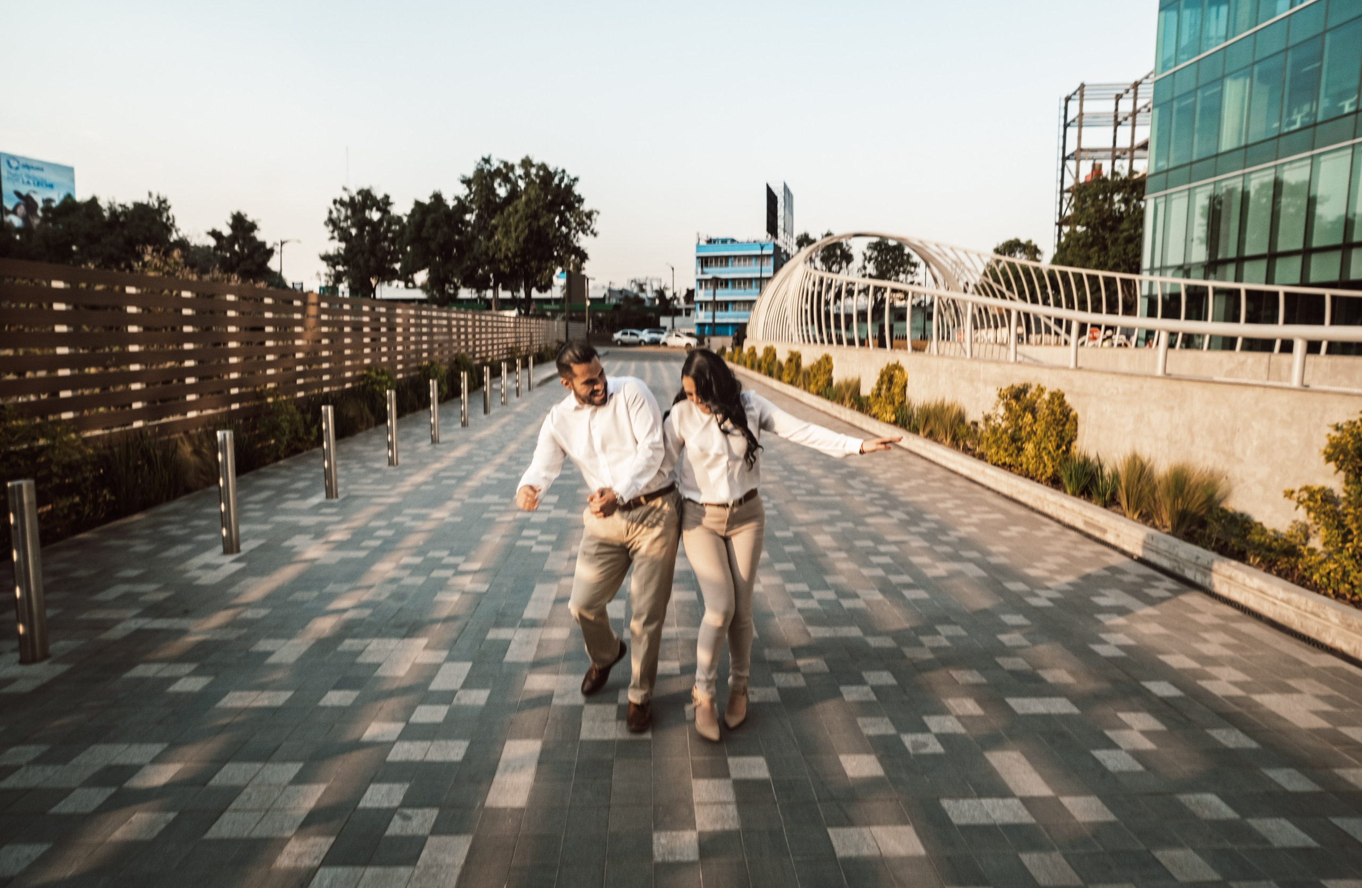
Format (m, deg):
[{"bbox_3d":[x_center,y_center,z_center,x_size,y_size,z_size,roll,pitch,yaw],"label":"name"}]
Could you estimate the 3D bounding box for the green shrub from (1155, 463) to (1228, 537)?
[{"bbox_3d":[3.931,0.430,5.830,0.470,0.540,0.470,1,6,-3],"label":"green shrub"}]

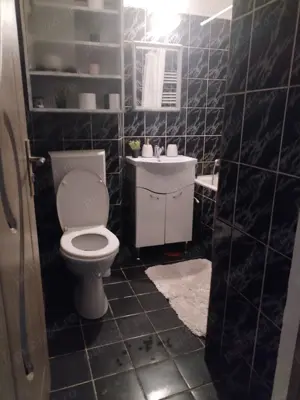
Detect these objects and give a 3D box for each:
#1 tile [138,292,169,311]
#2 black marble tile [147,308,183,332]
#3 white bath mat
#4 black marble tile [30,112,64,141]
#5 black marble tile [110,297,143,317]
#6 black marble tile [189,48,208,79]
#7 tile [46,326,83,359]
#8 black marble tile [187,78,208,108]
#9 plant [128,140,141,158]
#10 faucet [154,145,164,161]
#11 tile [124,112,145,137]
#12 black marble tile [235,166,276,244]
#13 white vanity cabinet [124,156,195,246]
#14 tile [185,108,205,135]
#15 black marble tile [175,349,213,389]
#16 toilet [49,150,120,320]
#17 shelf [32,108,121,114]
[{"bbox_3d":[0.032,0.691,2.059,0.202,0.010,0.199,-5,16,-20],"label":"tile"},{"bbox_3d":[0.100,0.738,1.871,0.200,0.010,0.200,-5,16,-20],"label":"black marble tile"},{"bbox_3d":[0.388,0.642,2.166,0.600,0.025,0.850,-5,16,-20],"label":"white bath mat"},{"bbox_3d":[-0.687,-0.517,2.016,0.193,0.222,0.010,-5,16,-20],"label":"black marble tile"},{"bbox_3d":[-0.155,0.704,1.974,0.200,0.010,0.200,-5,16,-20],"label":"black marble tile"},{"bbox_3d":[0.437,-1.234,2.717,0.200,0.252,0.010,-5,16,-20],"label":"black marble tile"},{"bbox_3d":[-0.465,0.786,1.656,0.200,0.010,0.200,-5,16,-20],"label":"tile"},{"bbox_3d":[0.424,-0.959,2.698,0.193,0.246,0.010,-5,16,-20],"label":"black marble tile"},{"bbox_3d":[-0.134,-0.439,2.565,0.092,0.148,0.088,-5,16,-20],"label":"plant"},{"bbox_3d":[0.083,-0.417,2.638,0.050,0.130,0.110,-5,16,-20],"label":"faucet"},{"bbox_3d":[-0.132,-0.691,2.663,0.200,0.252,0.010,-5,16,-20],"label":"tile"},{"bbox_3d":[0.366,0.008,1.058,0.010,0.246,0.193,-5,16,-20],"label":"black marble tile"},{"bbox_3d":[0.078,0.003,2.692,0.560,0.745,0.400,-5,16,-20],"label":"white vanity cabinet"},{"bbox_3d":[0.430,-0.741,2.852,0.200,0.252,0.010,-5,16,-20],"label":"tile"},{"bbox_3d":[0.234,0.841,1.496,0.185,0.010,0.200,-5,16,-20],"label":"black marble tile"},{"bbox_3d":[-0.406,0.204,1.946,0.390,0.977,0.665,-5,16,-20],"label":"toilet"},{"bbox_3d":[-0.510,-0.625,2.120,0.608,0.035,0.200,-5,16,-20],"label":"shelf"}]

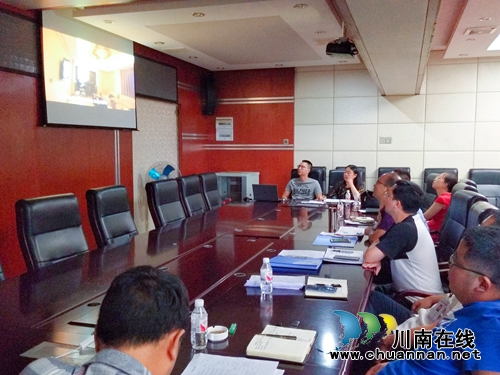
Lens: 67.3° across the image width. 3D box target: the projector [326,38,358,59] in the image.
[{"bbox_3d":[0.916,-1.360,3.720,0.290,0.150,0.320,3,7,23],"label":"projector"}]

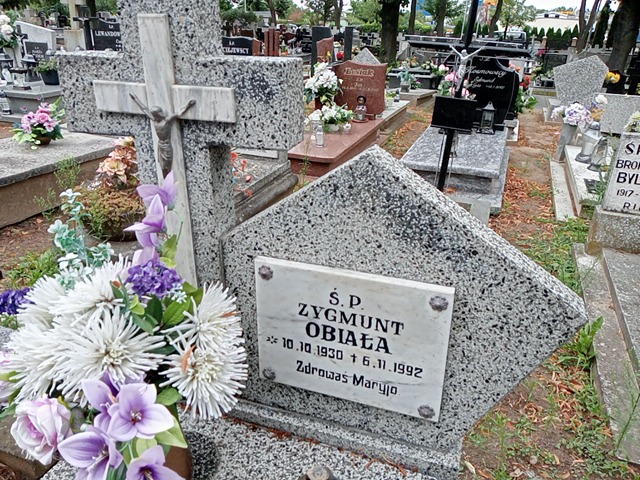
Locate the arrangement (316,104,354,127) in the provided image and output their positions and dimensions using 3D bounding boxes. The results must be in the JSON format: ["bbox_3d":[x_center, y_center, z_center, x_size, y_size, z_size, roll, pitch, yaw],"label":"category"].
[{"bbox_3d":[0.162,-1.331,5.615,0.381,0.243,0.288,10,24,18],"label":"arrangement"}]

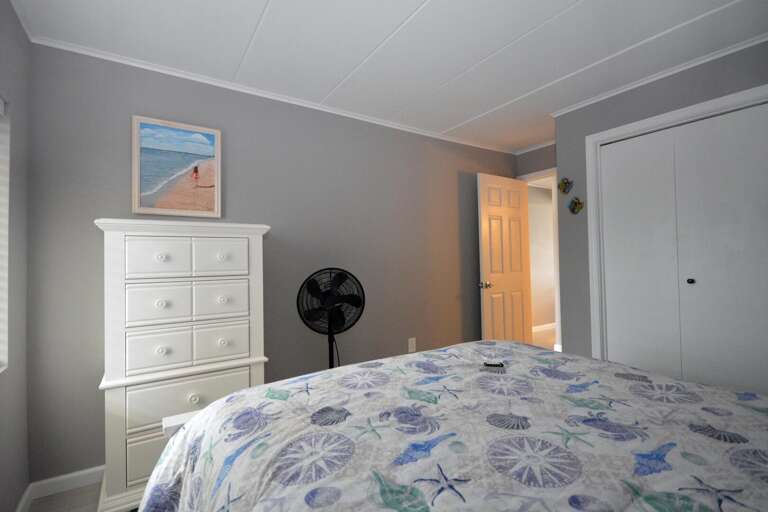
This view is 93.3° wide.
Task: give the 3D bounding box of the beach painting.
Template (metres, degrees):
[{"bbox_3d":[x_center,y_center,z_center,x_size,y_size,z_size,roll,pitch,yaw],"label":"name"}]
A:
[{"bbox_3d":[-1.260,-0.527,2.233,0.473,0.569,0.027,0,-1,-33],"label":"beach painting"}]

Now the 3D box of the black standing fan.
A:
[{"bbox_3d":[-0.348,0.657,2.429,0.440,1.143,0.400,-1,-1,-8],"label":"black standing fan"}]

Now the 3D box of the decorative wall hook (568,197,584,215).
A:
[{"bbox_3d":[1.498,-0.390,2.820,0.035,0.125,0.108,0,-1,-33],"label":"decorative wall hook"}]

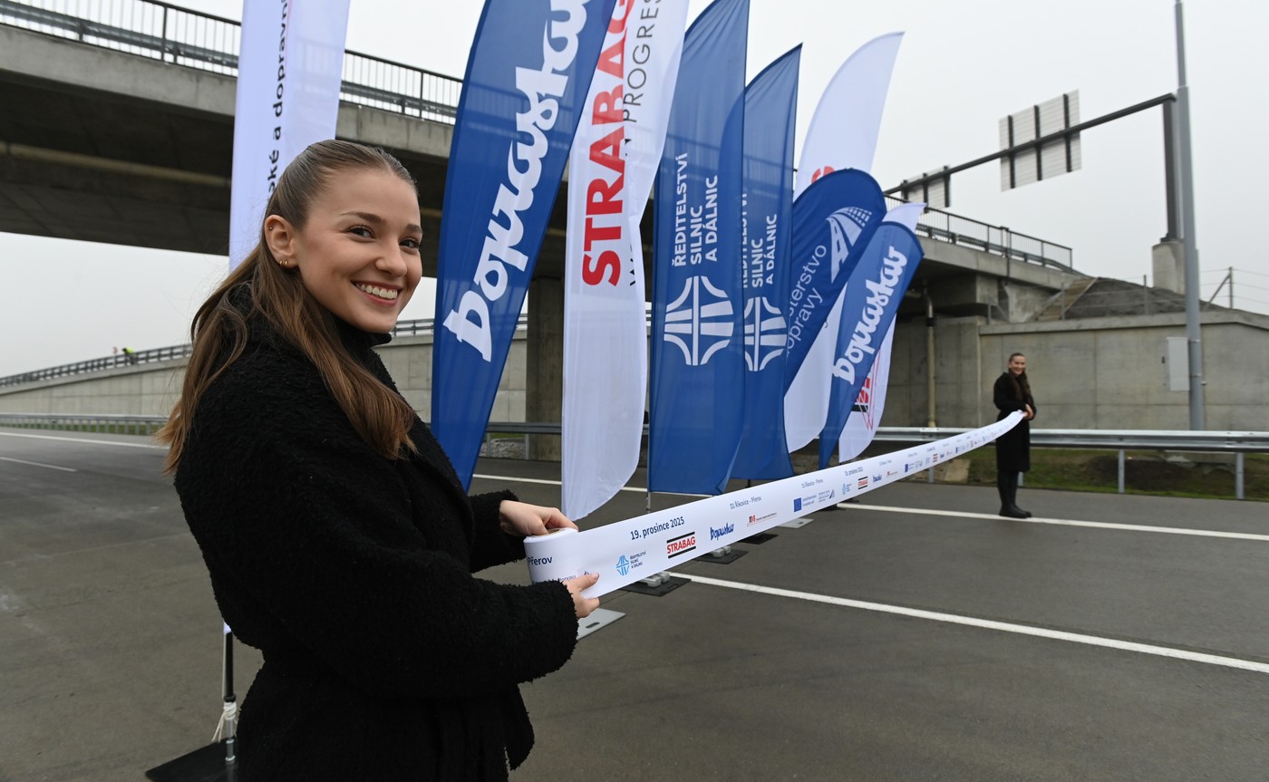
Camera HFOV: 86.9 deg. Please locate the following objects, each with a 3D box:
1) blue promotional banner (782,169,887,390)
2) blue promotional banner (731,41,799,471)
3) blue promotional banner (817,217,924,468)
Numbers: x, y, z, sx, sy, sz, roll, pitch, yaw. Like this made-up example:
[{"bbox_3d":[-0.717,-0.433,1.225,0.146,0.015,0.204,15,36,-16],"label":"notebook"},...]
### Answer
[{"bbox_3d":[1.660,-0.618,6.162,1.312,2.778,0.150,-2,-4,35],"label":"blue promotional banner"},{"bbox_3d":[1.047,-1.063,5.681,0.770,3.607,0.150,-2,-4,37],"label":"blue promotional banner"},{"bbox_3d":[2.621,-0.450,7.452,1.139,2.838,0.150,-2,-4,35],"label":"blue promotional banner"}]

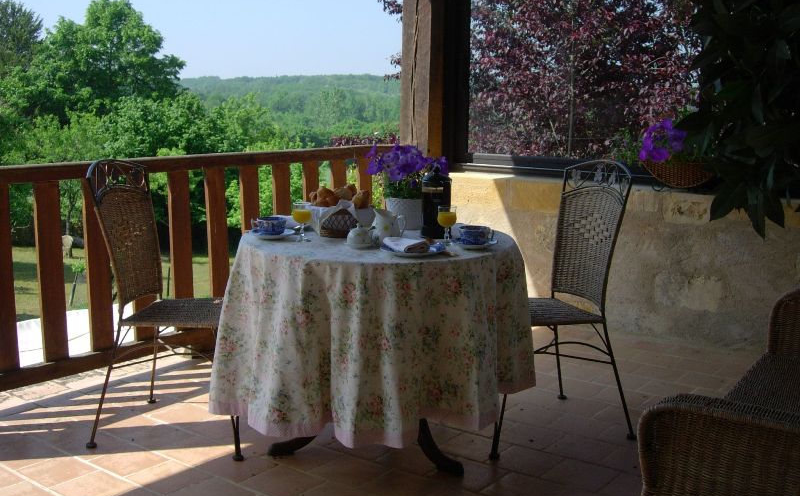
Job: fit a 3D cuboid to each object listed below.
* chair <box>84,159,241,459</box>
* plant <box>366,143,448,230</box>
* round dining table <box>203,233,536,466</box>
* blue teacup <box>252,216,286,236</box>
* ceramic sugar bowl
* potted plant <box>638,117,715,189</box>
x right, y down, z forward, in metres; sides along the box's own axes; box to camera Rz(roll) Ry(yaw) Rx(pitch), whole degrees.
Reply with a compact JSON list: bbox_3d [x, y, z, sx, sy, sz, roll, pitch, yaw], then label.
[{"bbox_3d":[-0.789,0.183,3.258,0.615,1.019,0.518,2,9,12],"label":"chair"},{"bbox_3d":[0.029,-0.239,3.422,0.315,0.335,0.290,0,9,0],"label":"plant"},{"bbox_3d":[-0.095,0.251,3.233,1.195,0.578,1.171,0,9,0],"label":"round dining table"},{"bbox_3d":[-0.486,-0.087,3.245,0.132,0.066,0.110,0,9,0],"label":"blue teacup"},{"bbox_3d":[-0.133,-0.046,3.017,0.105,0.079,0.100,0,9,0],"label":"ceramic sugar bowl"},{"bbox_3d":[1.422,-0.490,4.484,0.410,0.365,0.320,7,11,38],"label":"potted plant"}]

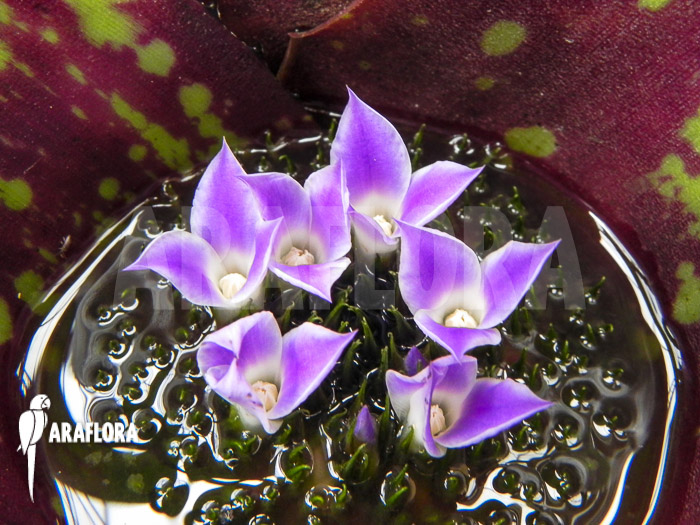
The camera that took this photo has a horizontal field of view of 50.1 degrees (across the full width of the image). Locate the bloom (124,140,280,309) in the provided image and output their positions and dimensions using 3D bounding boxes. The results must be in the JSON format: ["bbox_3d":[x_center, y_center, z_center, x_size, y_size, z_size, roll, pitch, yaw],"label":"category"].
[{"bbox_3d":[-0.026,-0.005,0.131,0.028,0.024,0.025,0,45,0],"label":"bloom"}]

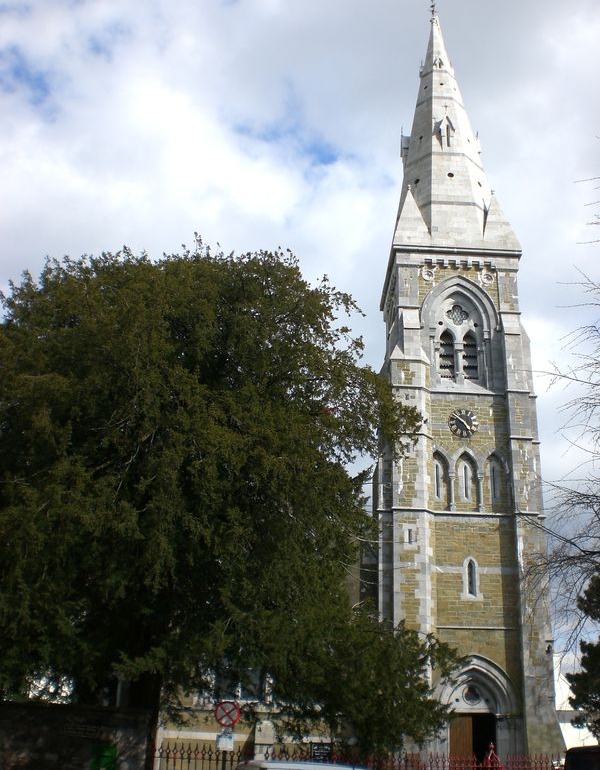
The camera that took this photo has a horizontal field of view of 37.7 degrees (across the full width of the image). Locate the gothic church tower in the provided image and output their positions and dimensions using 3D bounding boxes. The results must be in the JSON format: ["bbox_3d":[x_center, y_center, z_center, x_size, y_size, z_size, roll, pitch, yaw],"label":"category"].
[{"bbox_3d":[7.944,-3.353,47.787,7.973,45.836,7.638,2,-24,0],"label":"gothic church tower"}]

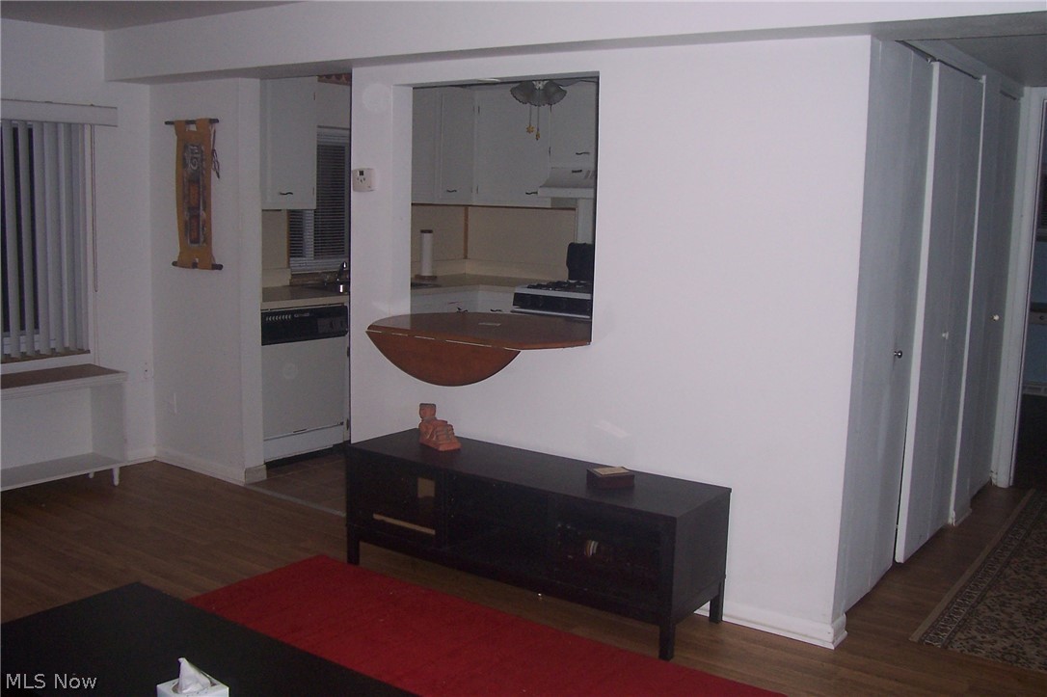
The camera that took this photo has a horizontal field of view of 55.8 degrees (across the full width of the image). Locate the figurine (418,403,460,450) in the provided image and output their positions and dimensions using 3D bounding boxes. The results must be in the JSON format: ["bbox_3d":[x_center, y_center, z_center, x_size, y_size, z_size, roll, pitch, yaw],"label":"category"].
[{"bbox_3d":[-0.325,0.308,3.904,0.090,0.160,0.150,-4,9,-34],"label":"figurine"}]

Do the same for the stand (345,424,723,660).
[{"bbox_3d":[0.007,0.671,3.682,1.420,0.478,0.402,7,9,34],"label":"stand"}]

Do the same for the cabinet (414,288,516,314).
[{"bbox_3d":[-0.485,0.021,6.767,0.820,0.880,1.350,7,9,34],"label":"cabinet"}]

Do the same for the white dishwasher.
[{"bbox_3d":[-1.415,0.167,5.516,0.600,0.860,0.605,7,9,34],"label":"white dishwasher"}]

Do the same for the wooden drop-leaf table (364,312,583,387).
[{"bbox_3d":[-0.103,0.002,4.084,1.015,0.204,0.848,7,9,35],"label":"wooden drop-leaf table"}]

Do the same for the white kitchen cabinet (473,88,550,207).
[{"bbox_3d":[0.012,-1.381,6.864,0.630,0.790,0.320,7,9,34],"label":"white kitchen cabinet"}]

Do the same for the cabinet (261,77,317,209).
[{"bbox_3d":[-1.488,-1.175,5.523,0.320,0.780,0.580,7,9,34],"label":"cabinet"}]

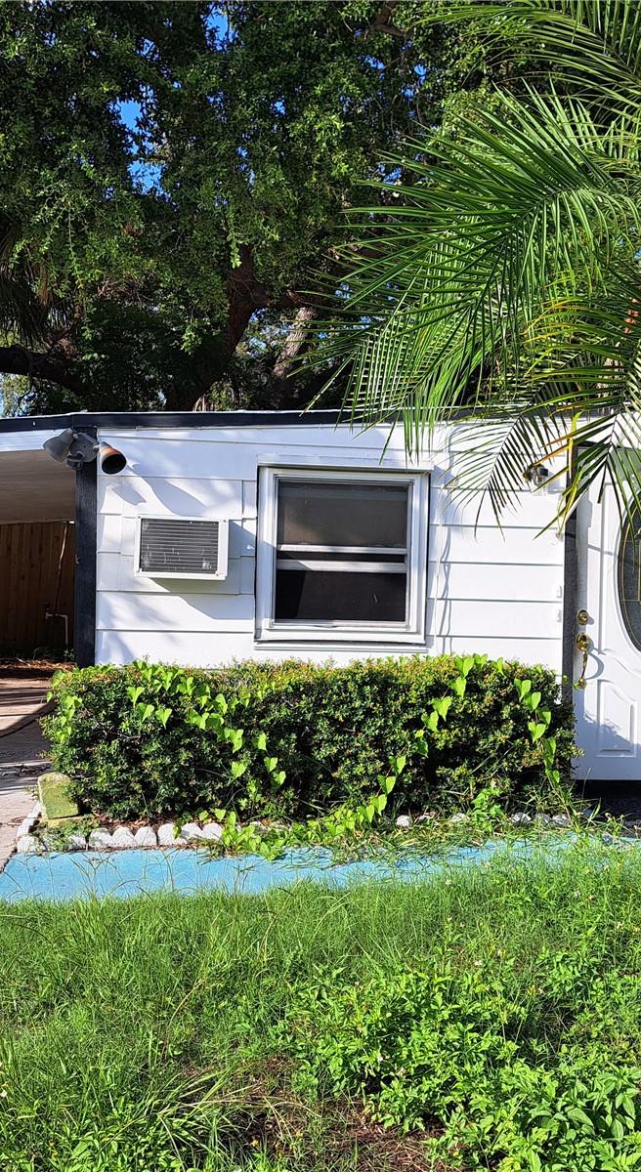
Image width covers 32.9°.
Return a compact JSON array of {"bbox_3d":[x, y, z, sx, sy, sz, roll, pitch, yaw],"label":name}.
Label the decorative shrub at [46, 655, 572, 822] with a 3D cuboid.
[{"bbox_3d":[-0.050,0.800,5.830,2.700,0.770,0.680,1,0,-7],"label":"decorative shrub"}]

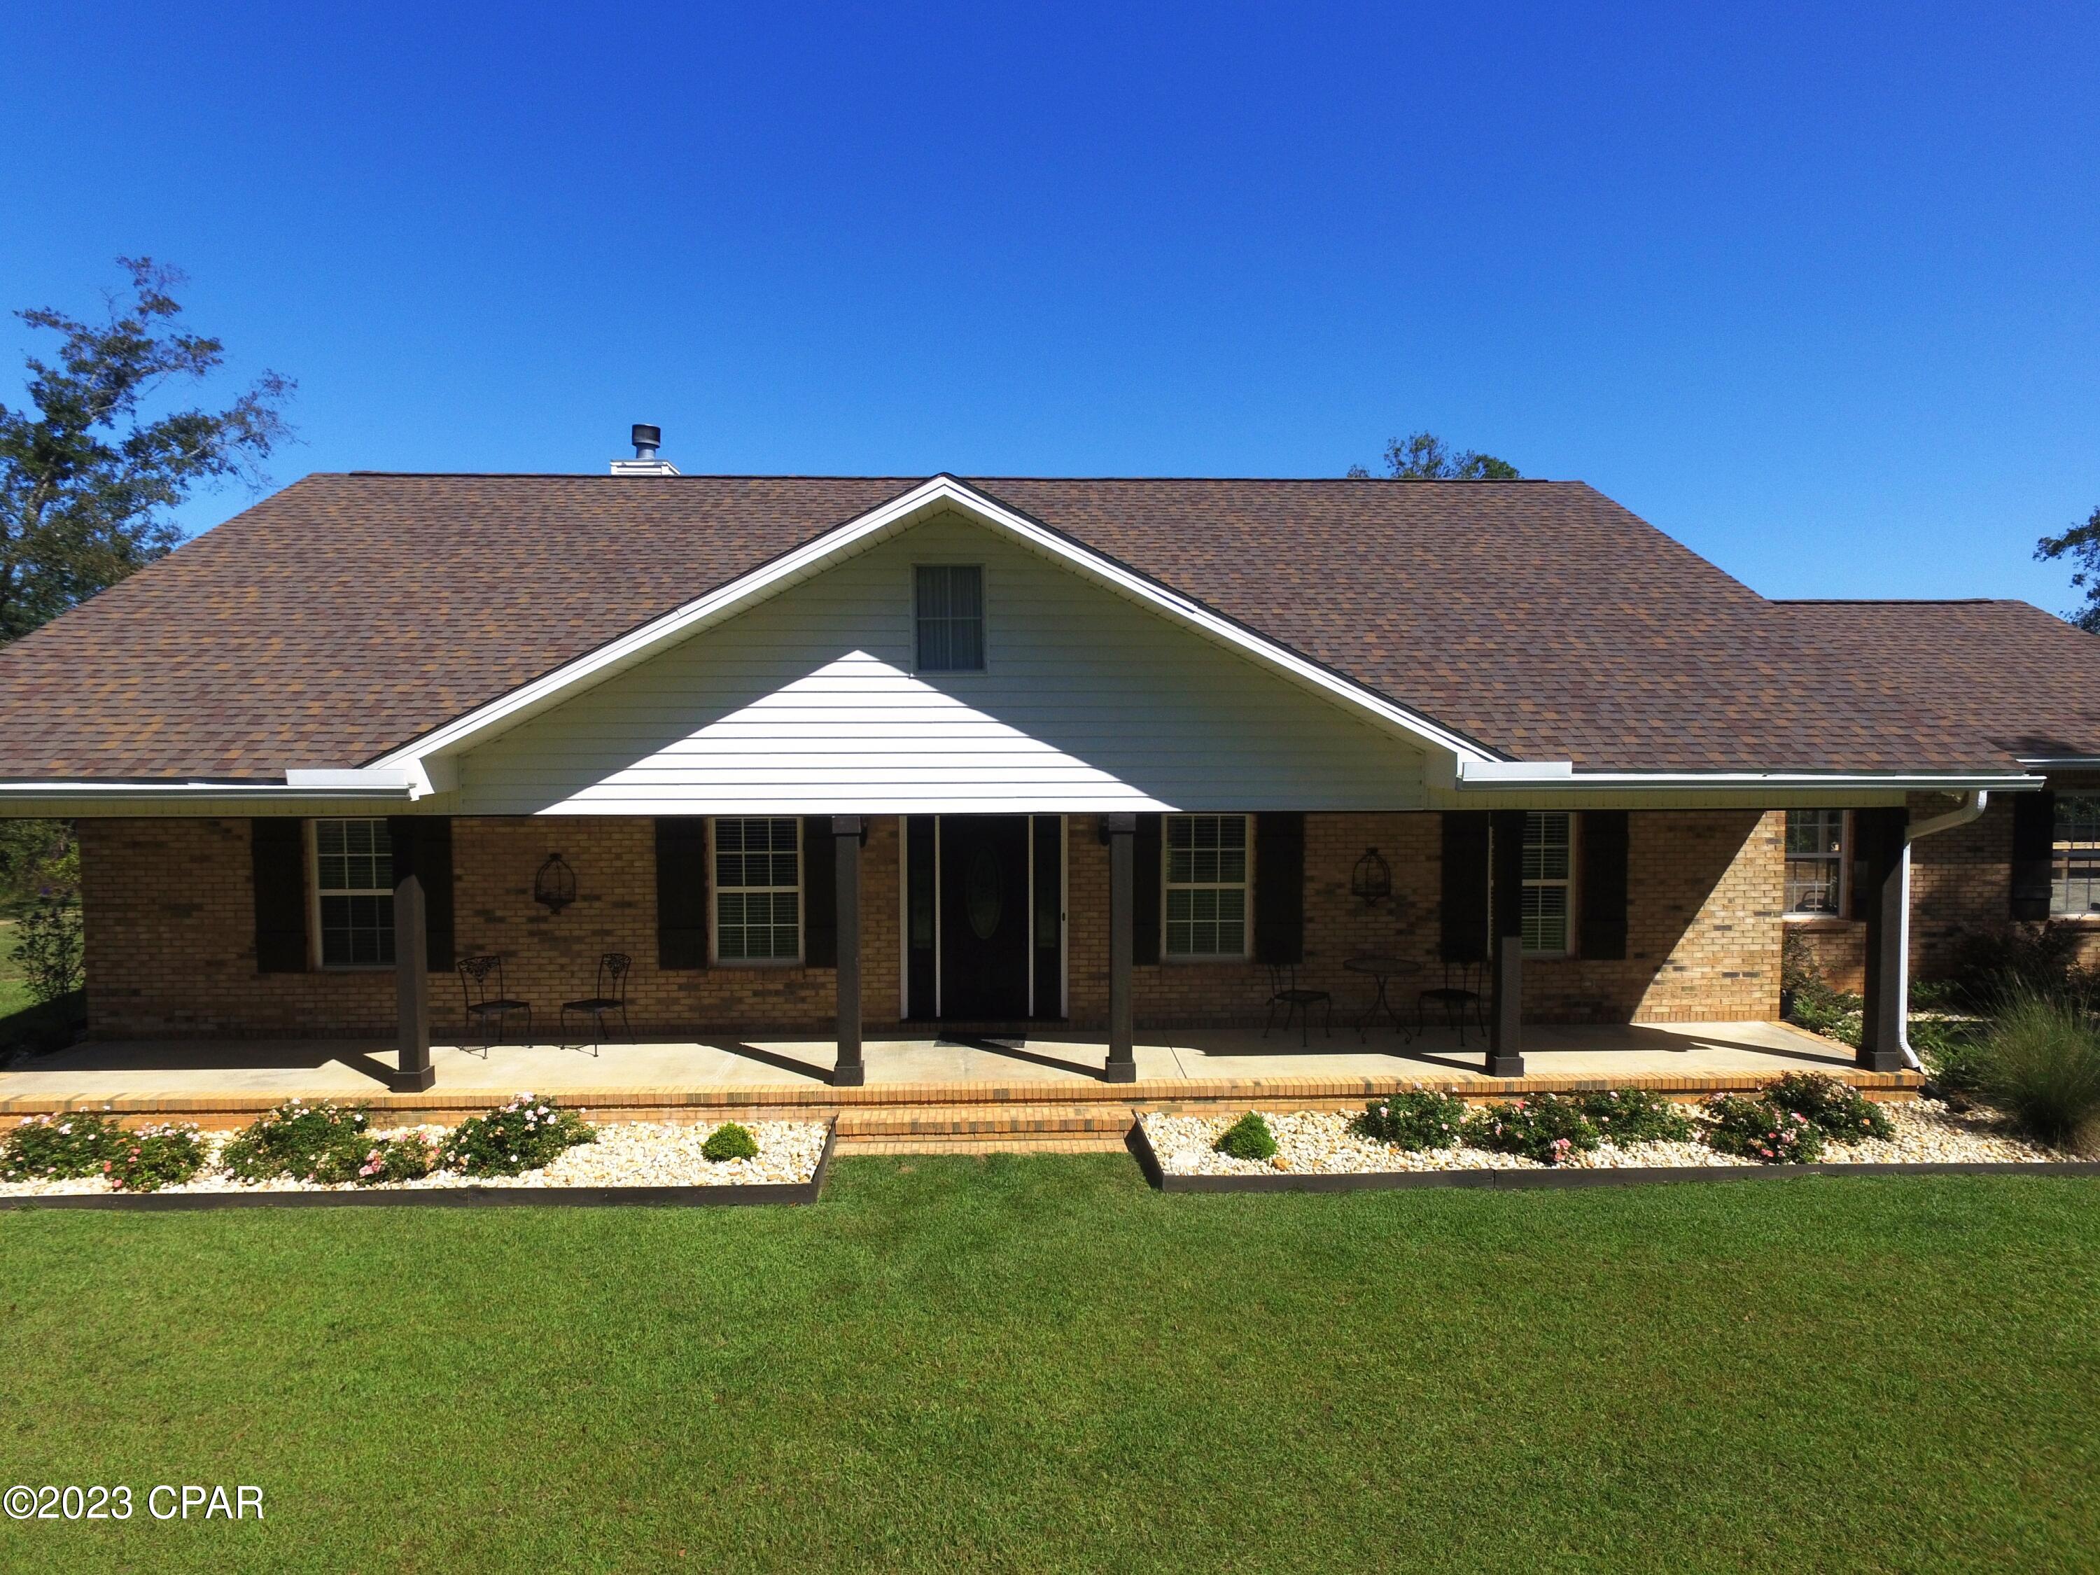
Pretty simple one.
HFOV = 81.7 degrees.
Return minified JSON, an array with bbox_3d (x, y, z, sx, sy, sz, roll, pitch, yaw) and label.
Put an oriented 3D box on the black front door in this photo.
[{"bbox_3d":[-0.642,1.282,12.073,0.910,2.040,0.060,0,3,-2],"label":"black front door"}]

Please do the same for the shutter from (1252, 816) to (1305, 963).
[{"bbox_3d":[2.330,1.001,12.214,0.457,1.572,0.050,0,3,-2],"label":"shutter"}]

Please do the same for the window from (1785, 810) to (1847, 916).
[{"bbox_3d":[9.184,0.810,14.642,0.890,1.480,0.080,0,3,-2],"label":"window"}]

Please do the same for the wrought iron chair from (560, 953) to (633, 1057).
[{"bbox_3d":[-4.292,2.043,11.576,0.500,0.875,0.520,2,4,33],"label":"wrought iron chair"}]

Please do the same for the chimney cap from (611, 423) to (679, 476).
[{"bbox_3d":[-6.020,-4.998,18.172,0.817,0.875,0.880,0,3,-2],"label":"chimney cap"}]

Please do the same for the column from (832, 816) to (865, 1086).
[{"bbox_3d":[-1.709,1.384,10.335,0.250,2.265,0.250,0,3,-2],"label":"column"}]

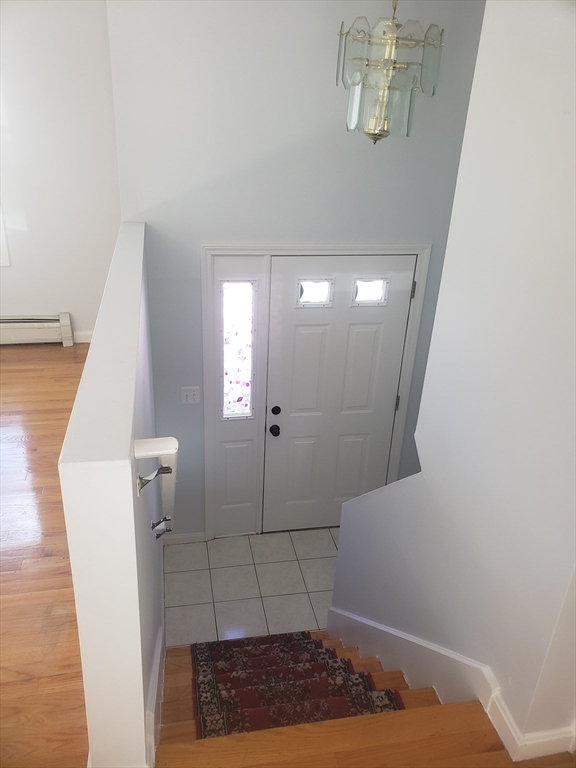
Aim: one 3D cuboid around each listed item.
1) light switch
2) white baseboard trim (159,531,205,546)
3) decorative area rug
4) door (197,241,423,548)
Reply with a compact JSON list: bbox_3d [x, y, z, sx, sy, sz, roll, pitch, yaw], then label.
[{"bbox_3d":[-0.618,0.079,3.675,0.116,0.117,0.015,-2,24,-11],"label":"light switch"},{"bbox_3d":[-0.732,1.101,4.108,0.300,0.085,0.018,-2,24,-11],"label":"white baseboard trim"},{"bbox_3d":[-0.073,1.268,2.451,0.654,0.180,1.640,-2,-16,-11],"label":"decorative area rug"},{"bbox_3d":[0.143,0.143,3.874,1.390,2.100,0.085,-2,24,-11],"label":"door"}]

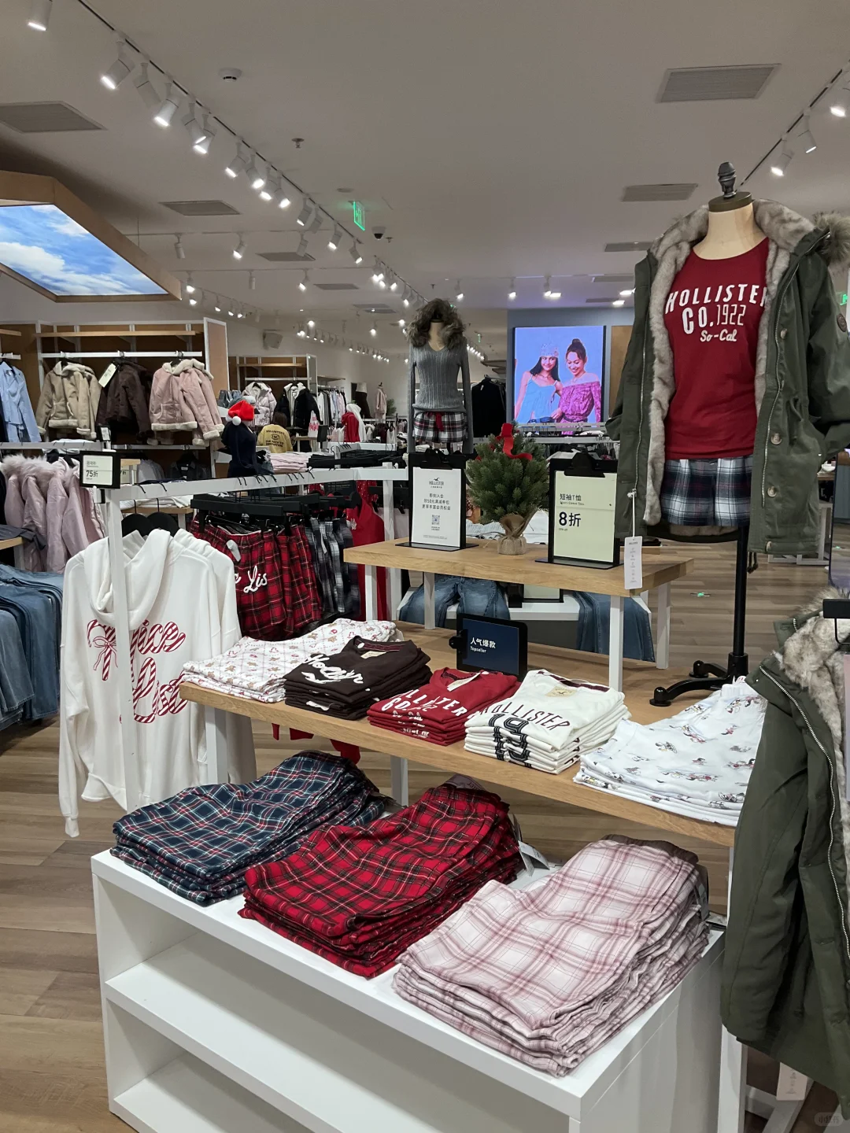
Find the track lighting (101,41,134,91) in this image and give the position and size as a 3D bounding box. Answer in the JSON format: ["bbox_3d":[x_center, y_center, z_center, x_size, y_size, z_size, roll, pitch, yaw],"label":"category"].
[{"bbox_3d":[-1.362,-2.222,4.210,0.144,0.201,0.078,-3,10,-12],"label":"track lighting"}]

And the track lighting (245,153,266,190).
[{"bbox_3d":[-1.082,-2.517,6.059,0.142,0.200,0.078,4,10,26],"label":"track lighting"}]

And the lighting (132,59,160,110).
[{"bbox_3d":[-1.343,-2.326,4.580,0.140,0.220,0.080,-5,11,-25],"label":"lighting"}]

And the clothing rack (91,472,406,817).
[{"bbox_3d":[-0.481,0.346,3.056,0.420,1.310,1.120,8,13,40],"label":"clothing rack"}]

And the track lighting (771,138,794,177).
[{"bbox_3d":[2.221,-2.540,5.903,0.144,0.201,0.078,-2,9,-7],"label":"track lighting"}]

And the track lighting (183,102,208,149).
[{"bbox_3d":[-1.228,-2.361,5.063,0.143,0.200,0.078,-2,9,-7],"label":"track lighting"}]

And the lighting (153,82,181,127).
[{"bbox_3d":[-1.288,-2.302,4.737,0.132,0.196,0.078,-3,10,-14],"label":"lighting"}]

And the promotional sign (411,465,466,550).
[{"bbox_3d":[0.042,-0.236,3.481,0.263,0.328,0.050,7,12,38],"label":"promotional sign"}]

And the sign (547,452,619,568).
[{"bbox_3d":[0.438,-0.166,2.649,0.208,0.312,0.080,7,12,38],"label":"sign"}]

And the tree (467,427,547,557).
[{"bbox_3d":[0.259,-0.254,2.926,0.250,0.390,0.250,-1,10,0],"label":"tree"}]

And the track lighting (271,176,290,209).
[{"bbox_3d":[-1.031,-2.675,6.780,0.140,0.210,0.080,2,10,15],"label":"track lighting"}]

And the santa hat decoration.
[{"bbox_3d":[-1.795,-1.526,9.300,0.250,0.235,0.220,3,10,22],"label":"santa hat decoration"}]

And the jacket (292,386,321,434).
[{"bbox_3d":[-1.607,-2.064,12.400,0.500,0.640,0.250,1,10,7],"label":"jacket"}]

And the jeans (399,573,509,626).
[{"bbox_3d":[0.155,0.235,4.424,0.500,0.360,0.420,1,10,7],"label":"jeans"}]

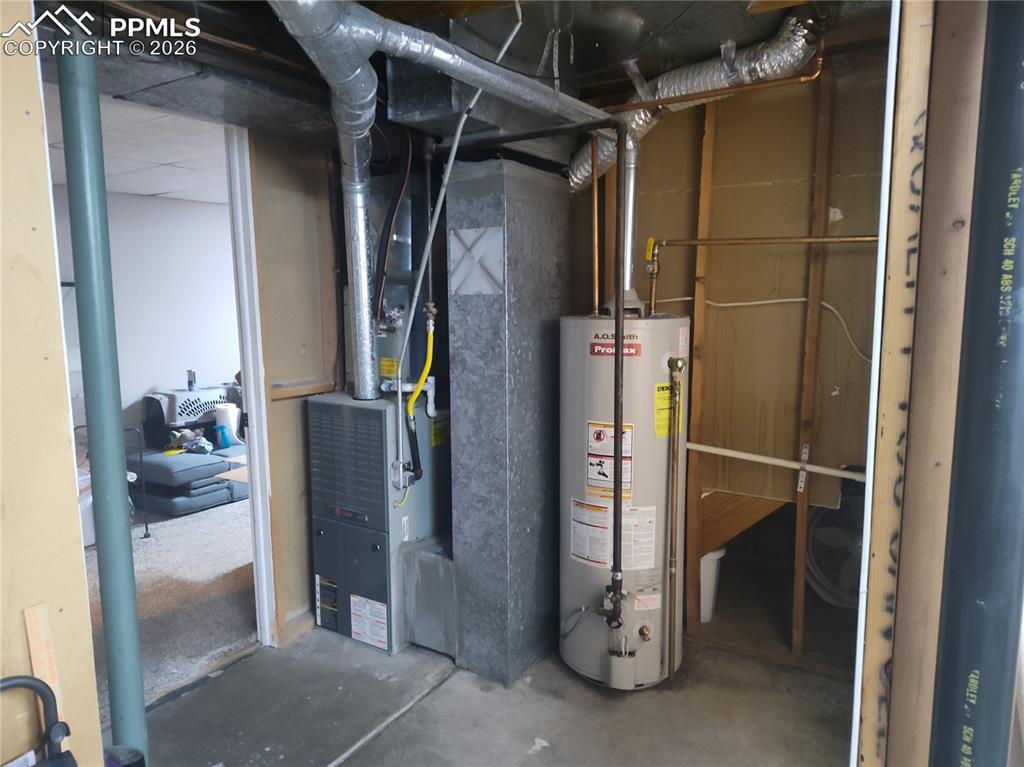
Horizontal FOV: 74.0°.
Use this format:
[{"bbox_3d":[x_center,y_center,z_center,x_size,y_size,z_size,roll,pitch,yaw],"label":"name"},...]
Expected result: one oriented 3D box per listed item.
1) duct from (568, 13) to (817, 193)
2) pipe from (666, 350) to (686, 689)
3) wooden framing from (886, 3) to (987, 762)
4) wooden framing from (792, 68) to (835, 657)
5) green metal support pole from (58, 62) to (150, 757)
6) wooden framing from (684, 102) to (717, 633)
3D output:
[{"bbox_3d":[0.591,-0.988,2.508,0.970,0.450,0.190,4,9,32],"label":"duct"},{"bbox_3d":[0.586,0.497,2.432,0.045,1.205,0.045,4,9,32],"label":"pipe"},{"bbox_3d":[0.451,0.201,0.749,0.038,2.250,0.089,4,9,32],"label":"wooden framing"},{"bbox_3d":[1.120,-0.048,2.534,0.038,2.230,0.089,4,9,32],"label":"wooden framing"},{"bbox_3d":[-1.167,0.129,1.955,0.089,2.150,0.089,4,9,32],"label":"green metal support pole"},{"bbox_3d":[0.768,-0.069,2.754,0.038,2.220,0.089,4,9,32],"label":"wooden framing"}]

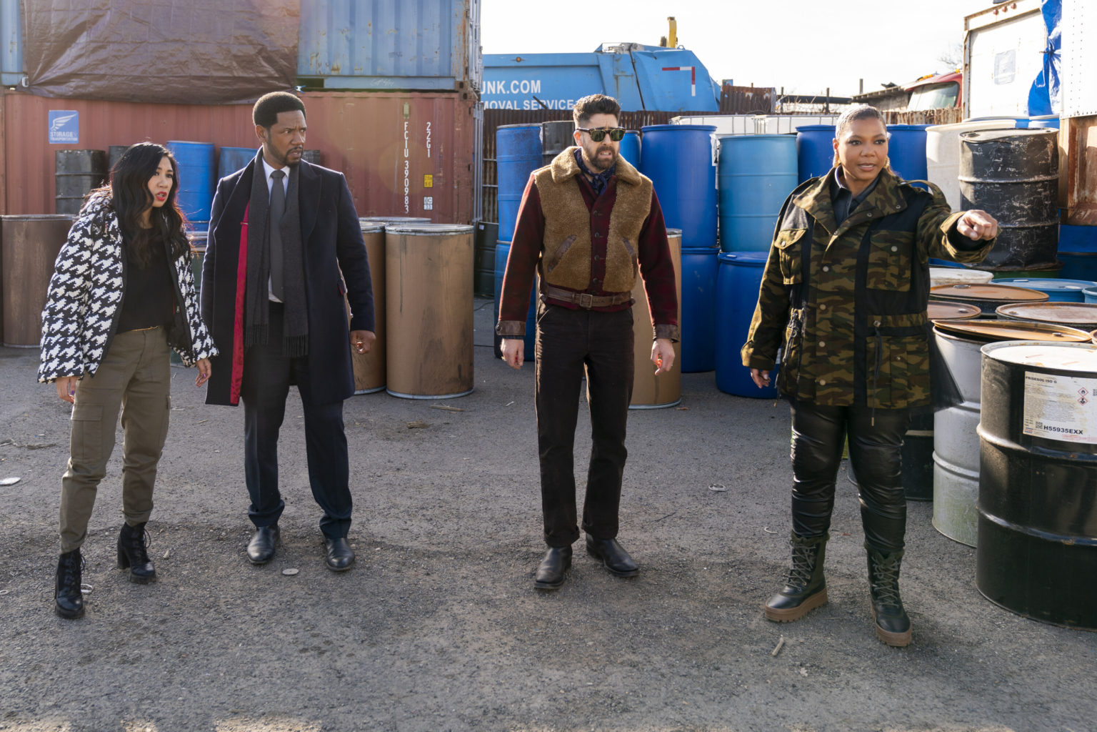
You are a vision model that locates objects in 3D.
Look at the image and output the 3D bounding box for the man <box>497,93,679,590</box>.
[{"bbox_3d":[0.147,-0.092,3.740,0.660,1.790,0.400,-1,11,-5],"label":"man"}]

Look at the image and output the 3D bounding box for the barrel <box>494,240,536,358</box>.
[{"bbox_3d":[-0.142,-0.542,8.100,0.585,0.910,0.585,0,9,0],"label":"barrel"}]

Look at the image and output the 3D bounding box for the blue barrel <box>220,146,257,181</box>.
[{"bbox_3d":[-3.798,-2.254,12.500,0.585,0.900,0.585,0,9,0],"label":"blue barrel"}]

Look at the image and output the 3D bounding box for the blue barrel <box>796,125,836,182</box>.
[{"bbox_3d":[2.160,-1.361,7.600,0.580,0.900,0.580,0,11,0],"label":"blue barrel"}]

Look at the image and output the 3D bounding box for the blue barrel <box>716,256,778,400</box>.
[{"bbox_3d":[1.444,-0.290,6.930,0.590,0.910,0.590,0,9,0],"label":"blue barrel"}]

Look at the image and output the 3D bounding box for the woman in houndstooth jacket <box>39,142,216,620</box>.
[{"bbox_3d":[-1.503,0.021,3.580,0.600,1.620,0.440,-10,15,-44],"label":"woman in houndstooth jacket"}]

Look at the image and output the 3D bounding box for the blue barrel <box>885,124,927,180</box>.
[{"bbox_3d":[2.722,-1.370,7.650,0.580,0.900,0.580,0,11,0],"label":"blue barrel"}]

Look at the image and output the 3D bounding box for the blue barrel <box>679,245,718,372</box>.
[{"bbox_3d":[0.998,-0.437,7.650,0.580,0.900,0.580,0,11,0],"label":"blue barrel"}]

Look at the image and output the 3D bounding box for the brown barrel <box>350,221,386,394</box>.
[{"bbox_3d":[-1.406,-0.389,6.860,0.585,1.085,0.585,0,11,0],"label":"brown barrel"}]

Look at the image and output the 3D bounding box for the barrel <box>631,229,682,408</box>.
[{"bbox_3d":[0.580,-0.320,6.580,0.585,1.085,0.585,0,11,0],"label":"barrel"}]

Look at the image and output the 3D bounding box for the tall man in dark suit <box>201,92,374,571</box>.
[{"bbox_3d":[-1.042,-0.150,4.000,0.680,1.840,0.420,-1,10,-5],"label":"tall man in dark suit"}]

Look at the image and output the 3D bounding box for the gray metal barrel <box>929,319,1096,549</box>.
[{"bbox_3d":[1.975,0.294,4.310,0.600,0.880,0.600,0,11,0],"label":"gray metal barrel"}]

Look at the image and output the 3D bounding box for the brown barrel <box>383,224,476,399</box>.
[{"bbox_3d":[-0.799,-0.373,6.780,0.585,1.060,0.585,0,9,0],"label":"brown barrel"}]

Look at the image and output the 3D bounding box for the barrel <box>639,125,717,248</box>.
[{"bbox_3d":[0.998,-1.385,7.680,0.580,0.910,0.580,0,9,0],"label":"barrel"}]

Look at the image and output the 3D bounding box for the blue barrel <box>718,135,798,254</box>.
[{"bbox_3d":[1.577,-1.281,7.550,0.585,0.890,0.585,0,9,0],"label":"blue barrel"}]

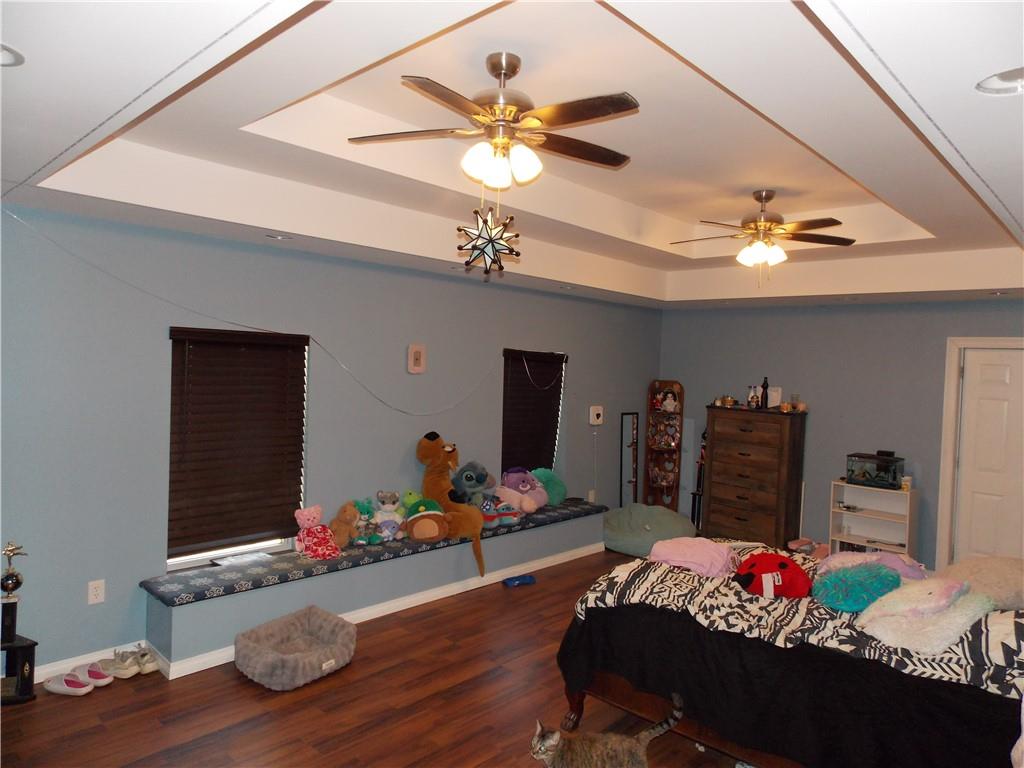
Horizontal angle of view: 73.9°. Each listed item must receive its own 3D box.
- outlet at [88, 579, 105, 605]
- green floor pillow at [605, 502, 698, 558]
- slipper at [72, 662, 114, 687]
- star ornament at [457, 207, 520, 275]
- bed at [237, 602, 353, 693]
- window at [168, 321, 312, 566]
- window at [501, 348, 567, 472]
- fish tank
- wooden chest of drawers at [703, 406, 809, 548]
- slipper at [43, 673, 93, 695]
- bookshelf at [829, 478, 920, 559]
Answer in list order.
[{"bbox_3d":[-2.280,1.146,3.739,0.010,0.120,0.079,3,2,43],"label":"outlet"},{"bbox_3d":[1.354,1.413,6.718,0.900,0.420,0.900,2,1,0],"label":"green floor pillow"},{"bbox_3d":[-2.210,1.532,3.583,0.255,0.080,0.098,2,1,6],"label":"slipper"},{"bbox_3d":[-0.097,-0.592,2.820,0.260,0.275,0.260,2,1,-2],"label":"star ornament"},{"bbox_3d":[-1.220,1.501,3.867,0.445,0.200,0.575,3,2,33],"label":"bed"},{"bbox_3d":[-1.717,0.353,4.317,0.070,1.360,0.890,3,2,43],"label":"window"},{"bbox_3d":[0.198,0.341,6.357,0.070,1.280,0.890,3,2,43],"label":"window"},{"bbox_3d":[3.321,0.785,6.205,0.410,0.290,0.215,3,2,43],"label":"fish tank"},{"bbox_3d":[2.443,0.965,6.926,0.860,1.385,0.410,3,2,43],"label":"wooden chest of drawers"},{"bbox_3d":[-2.277,1.532,3.498,0.255,0.080,0.098,2,1,12],"label":"slipper"},{"bbox_3d":[3.285,1.316,6.214,0.645,0.780,0.250,3,2,43],"label":"bookshelf"}]

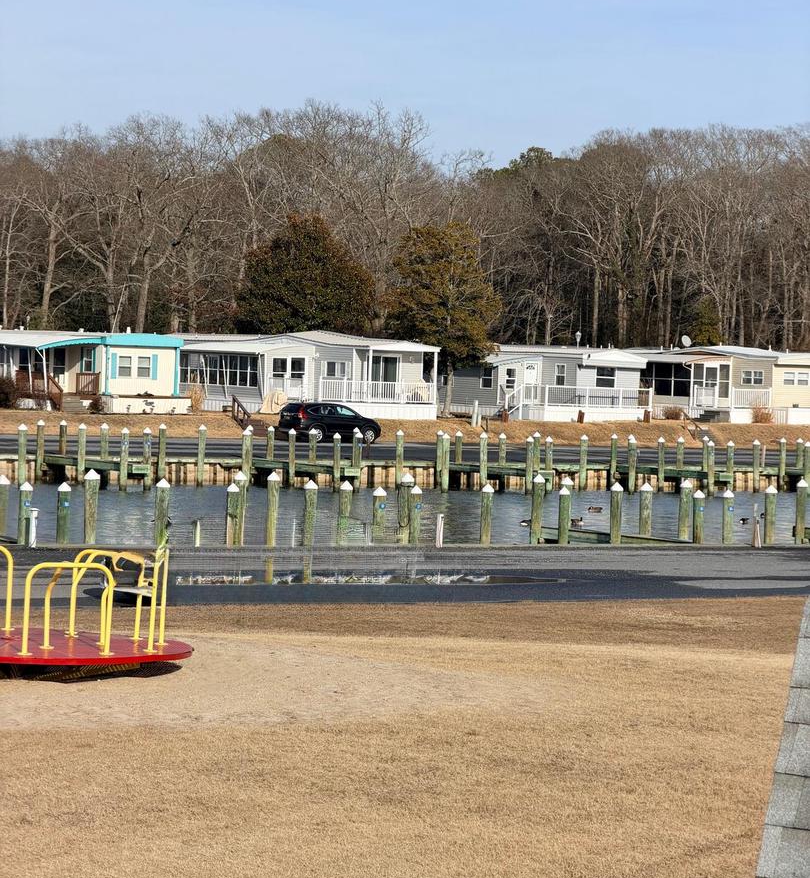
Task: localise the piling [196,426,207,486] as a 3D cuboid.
[{"bbox_3d":[-6.619,0.552,101.546,0.244,2.051,0.244,2,1,0],"label":"piling"}]

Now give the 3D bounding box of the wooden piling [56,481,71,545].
[{"bbox_3d":[-6.673,1.573,60.919,0.270,1.450,0.270,2,2,0],"label":"wooden piling"}]

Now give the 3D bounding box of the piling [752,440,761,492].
[{"bbox_3d":[12.809,1.003,113.696,0.256,1.935,0.256,2,1,0],"label":"piling"}]

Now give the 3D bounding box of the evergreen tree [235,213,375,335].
[{"bbox_3d":[-5.328,-6.618,160.115,7.000,9.800,7.000,2,1,0],"label":"evergreen tree"}]

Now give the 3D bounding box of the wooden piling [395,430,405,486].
[{"bbox_3d":[-0.191,0.683,106.904,0.260,1.950,0.260,1,2,-33],"label":"wooden piling"}]

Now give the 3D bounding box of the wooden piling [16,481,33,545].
[{"bbox_3d":[-7.366,1.558,60.519,0.270,1.450,0.270,2,2,0],"label":"wooden piling"}]

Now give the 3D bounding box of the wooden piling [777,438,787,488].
[{"bbox_3d":[14.126,0.954,116.823,0.249,1.985,0.249,2,1,0],"label":"wooden piling"}]

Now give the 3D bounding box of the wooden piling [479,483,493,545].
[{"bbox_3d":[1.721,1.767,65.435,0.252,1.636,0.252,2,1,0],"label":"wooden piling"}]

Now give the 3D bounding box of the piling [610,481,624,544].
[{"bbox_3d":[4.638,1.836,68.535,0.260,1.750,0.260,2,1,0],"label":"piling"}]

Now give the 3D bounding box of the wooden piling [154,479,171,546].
[{"bbox_3d":[-4.982,1.574,64.020,0.280,1.500,0.280,2,2,0],"label":"wooden piling"}]

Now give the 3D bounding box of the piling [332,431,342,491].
[{"bbox_3d":[-2.278,0.772,104.023,0.260,1.960,0.260,2,1,0],"label":"piling"}]

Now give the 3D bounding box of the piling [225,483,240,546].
[{"bbox_3d":[-3.490,1.627,63.019,0.260,1.450,0.260,2,2,0],"label":"piling"}]

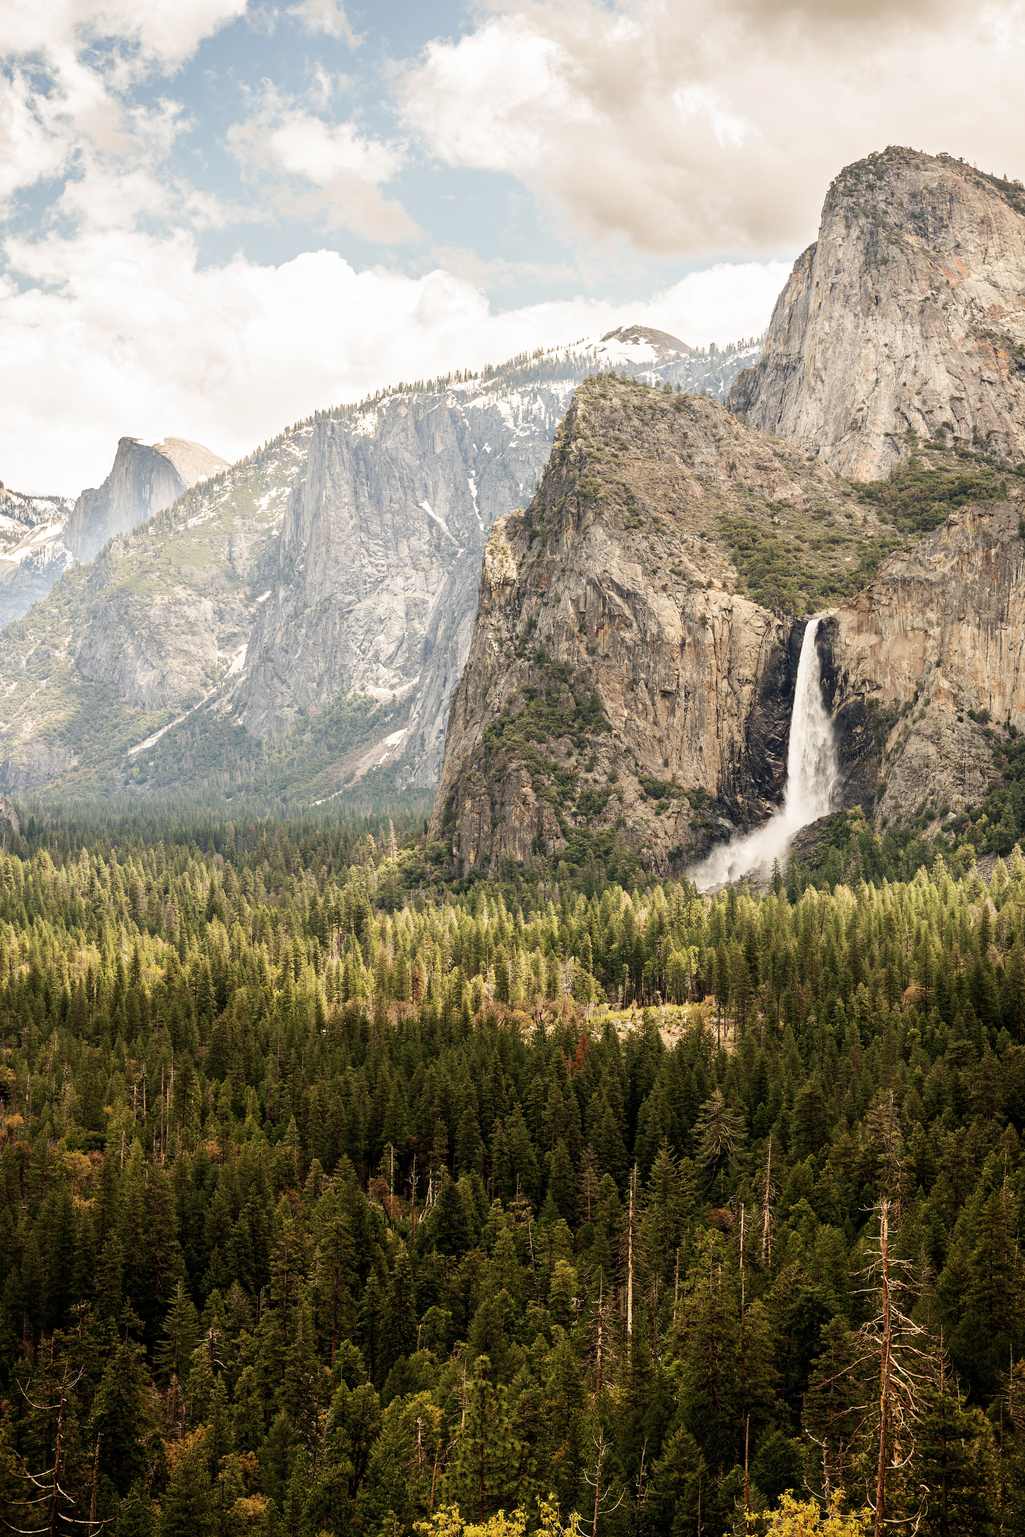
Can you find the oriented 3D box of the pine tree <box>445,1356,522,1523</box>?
[{"bbox_3d":[-1.540,37.550,178.000,4.800,9.900,4.800,0,0,0],"label":"pine tree"}]

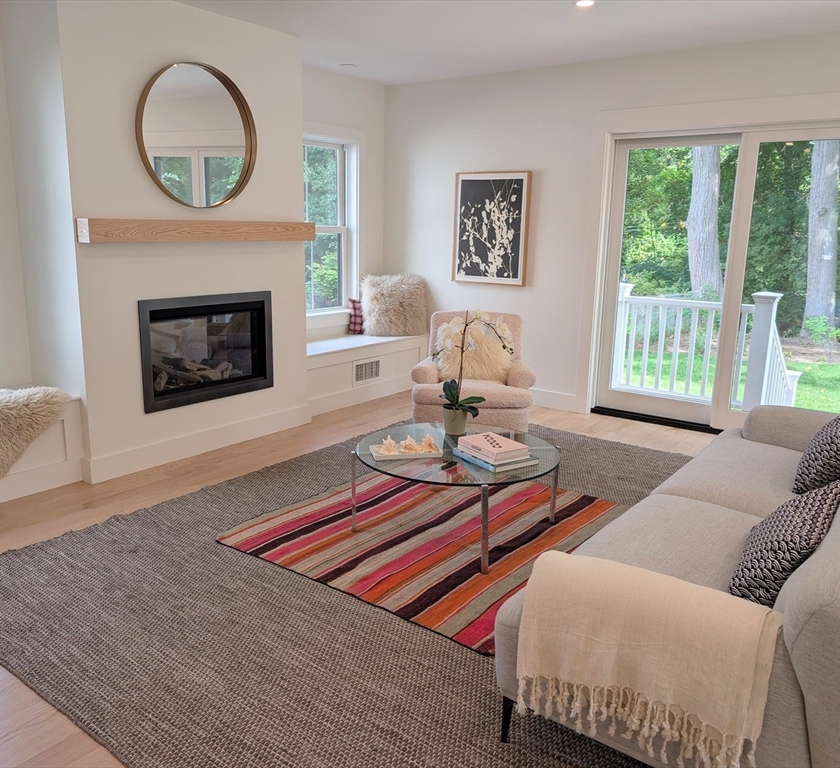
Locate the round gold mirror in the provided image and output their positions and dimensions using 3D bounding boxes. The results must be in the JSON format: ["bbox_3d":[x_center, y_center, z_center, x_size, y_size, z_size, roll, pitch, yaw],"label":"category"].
[{"bbox_3d":[-1.228,-1.382,3.974,0.060,0.765,0.765,10,15,35],"label":"round gold mirror"}]

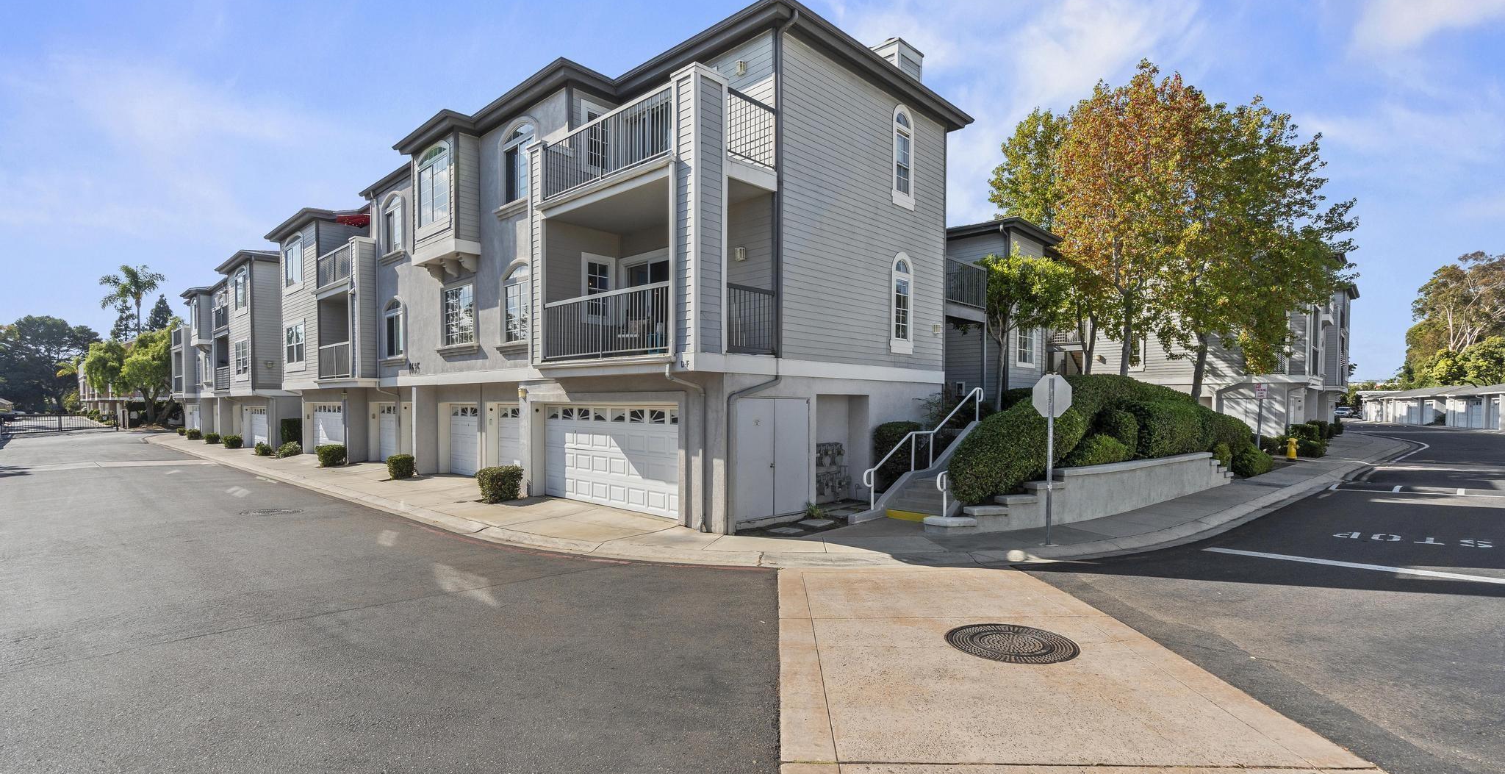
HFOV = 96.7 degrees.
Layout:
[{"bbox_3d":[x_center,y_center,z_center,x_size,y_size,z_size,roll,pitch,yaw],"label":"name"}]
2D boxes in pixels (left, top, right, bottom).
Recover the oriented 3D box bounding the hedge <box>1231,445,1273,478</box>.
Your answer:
[{"bbox_3d":[13.807,2.066,18.500,1.050,0.860,1.050,-1,-2,44],"label":"hedge"}]

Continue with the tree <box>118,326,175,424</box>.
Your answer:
[{"bbox_3d":[-52.412,-1.020,58.000,4.400,8.400,4.400,0,-1,0],"label":"tree"}]

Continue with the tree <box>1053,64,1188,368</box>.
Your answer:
[{"bbox_3d":[10.196,-4.262,18.500,3.600,9.500,3.600,0,-1,0],"label":"tree"}]

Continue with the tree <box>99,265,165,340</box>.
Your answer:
[{"bbox_3d":[-61.208,-4.179,66.000,5.100,15.800,5.100,0,-1,0],"label":"tree"}]

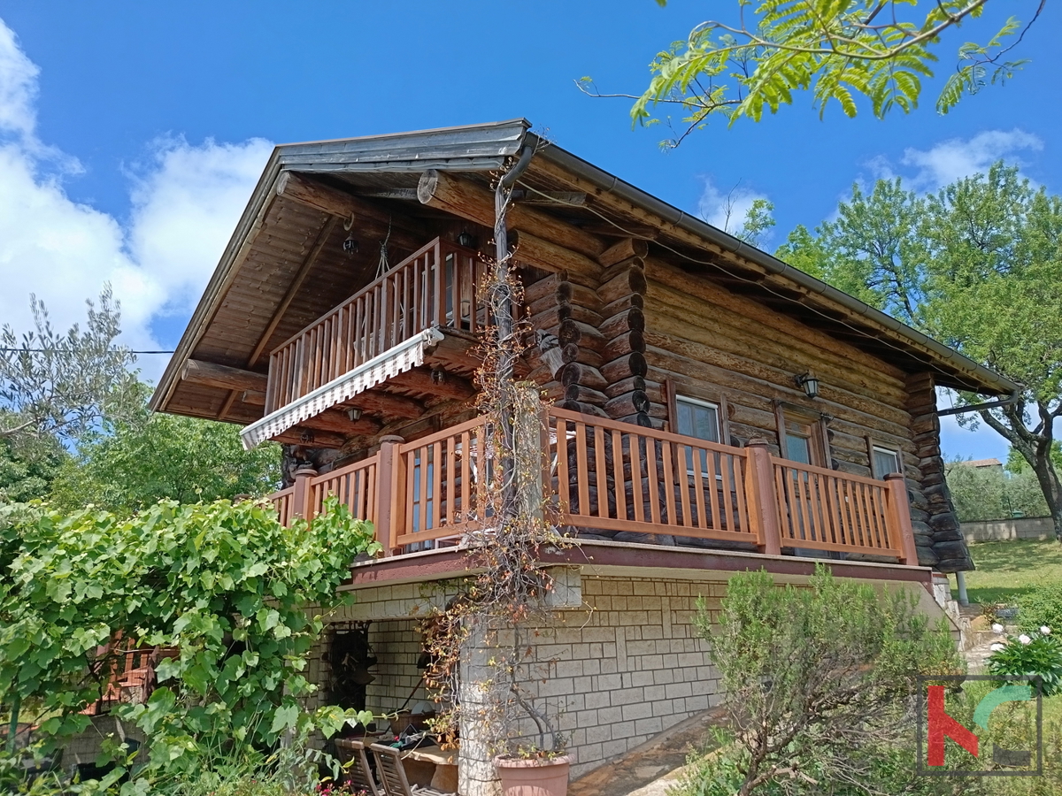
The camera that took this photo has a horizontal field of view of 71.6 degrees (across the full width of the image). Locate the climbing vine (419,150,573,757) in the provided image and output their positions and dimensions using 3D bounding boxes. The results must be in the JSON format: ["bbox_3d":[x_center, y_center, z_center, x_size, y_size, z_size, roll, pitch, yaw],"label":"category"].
[{"bbox_3d":[-0.231,0.272,5.302,0.679,4.159,0.737,13,-22,-38],"label":"climbing vine"}]

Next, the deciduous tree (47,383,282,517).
[{"bbox_3d":[-8.076,3.285,15.252,5.800,7.600,5.600,8,-19,-26],"label":"deciduous tree"}]

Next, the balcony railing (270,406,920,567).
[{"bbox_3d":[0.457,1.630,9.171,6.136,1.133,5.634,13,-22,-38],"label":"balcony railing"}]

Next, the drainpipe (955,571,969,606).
[{"bbox_3d":[6.631,2.927,11.335,0.130,0.540,0.130,13,-22,-38],"label":"drainpipe"}]

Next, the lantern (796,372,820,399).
[{"bbox_3d":[3.671,-0.159,9.773,0.180,0.340,0.280,13,-22,-38],"label":"lantern"}]

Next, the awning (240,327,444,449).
[{"bbox_3d":[-2.624,0.077,9.256,0.324,0.425,5.104,13,-22,-38],"label":"awning"}]

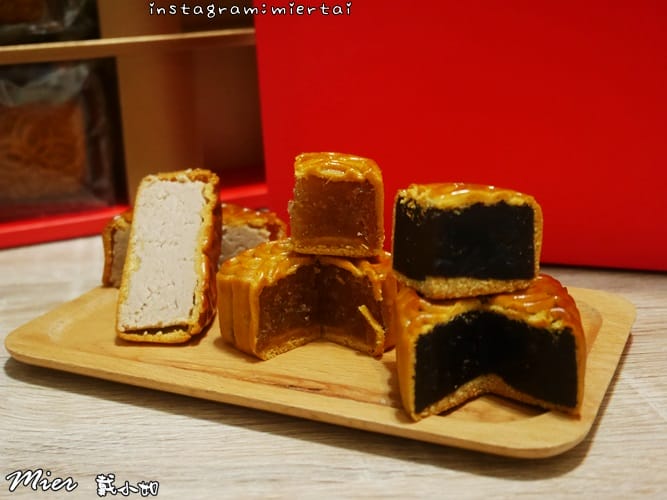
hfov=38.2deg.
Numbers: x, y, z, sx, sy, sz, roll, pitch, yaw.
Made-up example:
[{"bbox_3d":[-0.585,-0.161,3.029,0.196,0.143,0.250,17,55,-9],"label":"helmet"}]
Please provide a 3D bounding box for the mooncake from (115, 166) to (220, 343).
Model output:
[{"bbox_3d":[-0.075,0.000,0.449,0.037,0.065,0.064,2,17,9],"label":"mooncake"}]

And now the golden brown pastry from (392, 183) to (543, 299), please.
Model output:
[{"bbox_3d":[0.051,-0.007,0.379,0.045,0.036,0.035,-6,17,-18],"label":"golden brown pastry"}]

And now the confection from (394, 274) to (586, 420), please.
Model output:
[{"bbox_3d":[0.060,0.035,0.367,0.070,0.037,0.062,-1,16,0],"label":"confection"}]

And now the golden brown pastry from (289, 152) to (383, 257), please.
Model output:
[{"bbox_3d":[0.003,-0.020,0.430,0.036,0.037,0.034,3,17,11],"label":"golden brown pastry"}]

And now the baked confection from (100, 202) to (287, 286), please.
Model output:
[{"bbox_3d":[-0.071,-0.004,0.515,0.092,0.034,0.045,0,17,3],"label":"baked confection"}]

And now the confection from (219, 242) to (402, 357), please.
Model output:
[{"bbox_3d":[-0.005,0.023,0.420,0.066,0.036,0.066,15,23,43],"label":"confection"}]

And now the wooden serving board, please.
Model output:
[{"bbox_3d":[-0.001,0.039,0.444,0.255,0.015,0.177,7,18,24],"label":"wooden serving board"}]

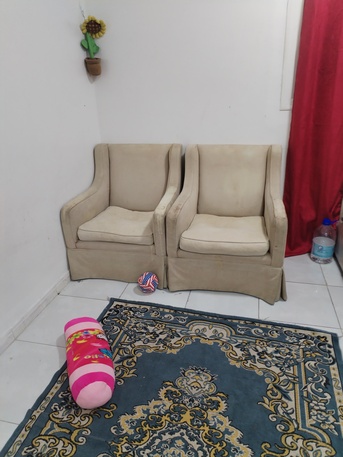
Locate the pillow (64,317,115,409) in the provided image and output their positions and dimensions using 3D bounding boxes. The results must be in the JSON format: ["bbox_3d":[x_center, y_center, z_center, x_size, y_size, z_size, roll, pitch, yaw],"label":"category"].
[{"bbox_3d":[-0.403,0.623,1.663,0.205,0.205,0.500,-10,25,-18],"label":"pillow"}]

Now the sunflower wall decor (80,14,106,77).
[{"bbox_3d":[-0.555,-1.295,2.442,0.181,0.363,0.091,-13,26,-24],"label":"sunflower wall decor"}]

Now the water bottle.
[{"bbox_3d":[1.169,0.083,2.612,0.176,0.336,0.176,4,24,13],"label":"water bottle"}]

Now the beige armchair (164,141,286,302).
[{"bbox_3d":[0.403,-0.083,2.386,0.720,0.867,0.713,4,24,13],"label":"beige armchair"}]

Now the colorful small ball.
[{"bbox_3d":[-0.155,0.365,2.311,0.139,0.139,0.139,-1,24,1],"label":"colorful small ball"}]

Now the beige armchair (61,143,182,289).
[{"bbox_3d":[-0.309,-0.133,2.549,0.720,0.867,0.713,4,24,13],"label":"beige armchair"}]

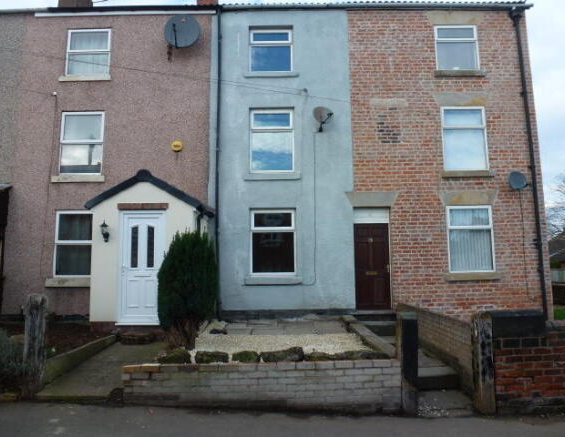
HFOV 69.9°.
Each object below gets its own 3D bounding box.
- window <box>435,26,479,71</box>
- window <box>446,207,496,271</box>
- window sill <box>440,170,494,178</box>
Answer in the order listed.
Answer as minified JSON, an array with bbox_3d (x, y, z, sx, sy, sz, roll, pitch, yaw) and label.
[{"bbox_3d":[4.212,-4.104,9.768,1.046,1.122,0.090,-1,-7,-1],"label":"window"},{"bbox_3d":[4.307,0.478,9.241,1.058,1.511,0.090,-1,-7,-1],"label":"window"},{"bbox_3d":[4.304,-1.015,9.434,1.200,0.160,0.170,-1,-7,0],"label":"window sill"}]

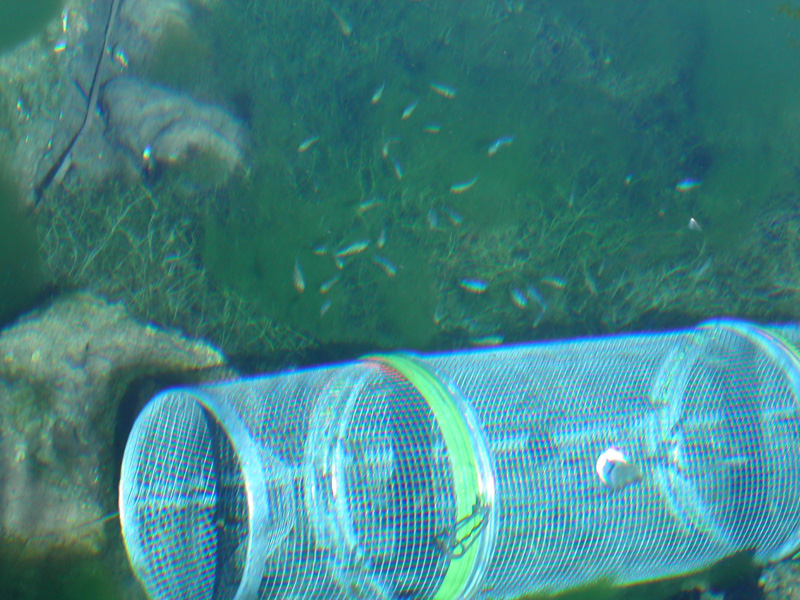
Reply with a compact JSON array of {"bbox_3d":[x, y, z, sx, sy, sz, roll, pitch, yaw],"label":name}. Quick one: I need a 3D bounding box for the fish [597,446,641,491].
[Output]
[{"bbox_3d":[0.194,0.149,2.330,0.042,0.028,0.020,27,46,24],"label":"fish"}]

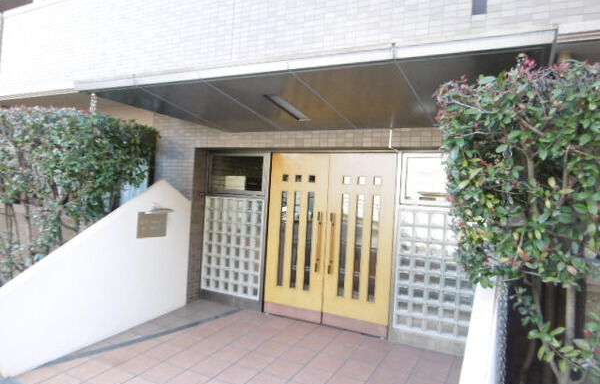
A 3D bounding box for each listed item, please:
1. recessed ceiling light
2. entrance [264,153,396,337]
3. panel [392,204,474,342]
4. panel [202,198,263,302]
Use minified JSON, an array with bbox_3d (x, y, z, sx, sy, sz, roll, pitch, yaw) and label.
[{"bbox_3d":[-0.107,-0.834,4.102,0.135,0.070,0.730,3,-8,28],"label":"recessed ceiling light"},{"bbox_3d":[0.298,0.551,4.872,1.596,2.030,0.120,3,0,28],"label":"entrance"},{"bbox_3d":[1.457,0.838,4.309,0.899,1.283,0.100,3,0,28],"label":"panel"},{"bbox_3d":[-0.890,0.716,5.532,0.947,1.283,0.100,3,0,28],"label":"panel"}]

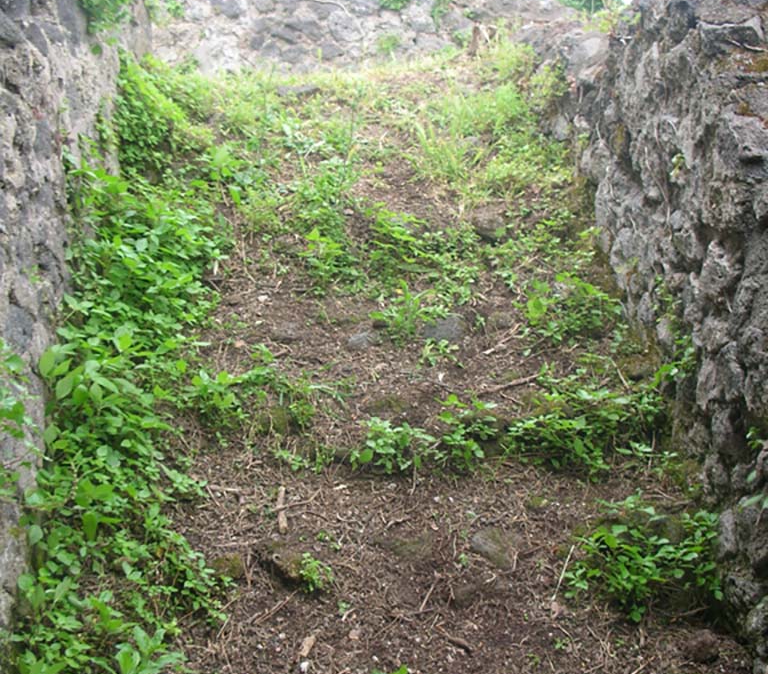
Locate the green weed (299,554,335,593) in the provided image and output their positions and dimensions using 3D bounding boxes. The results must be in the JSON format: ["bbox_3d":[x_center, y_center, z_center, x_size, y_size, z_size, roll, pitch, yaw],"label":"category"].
[{"bbox_3d":[-0.184,0.644,2.820,0.097,0.095,0.085,0,7,0],"label":"green weed"}]

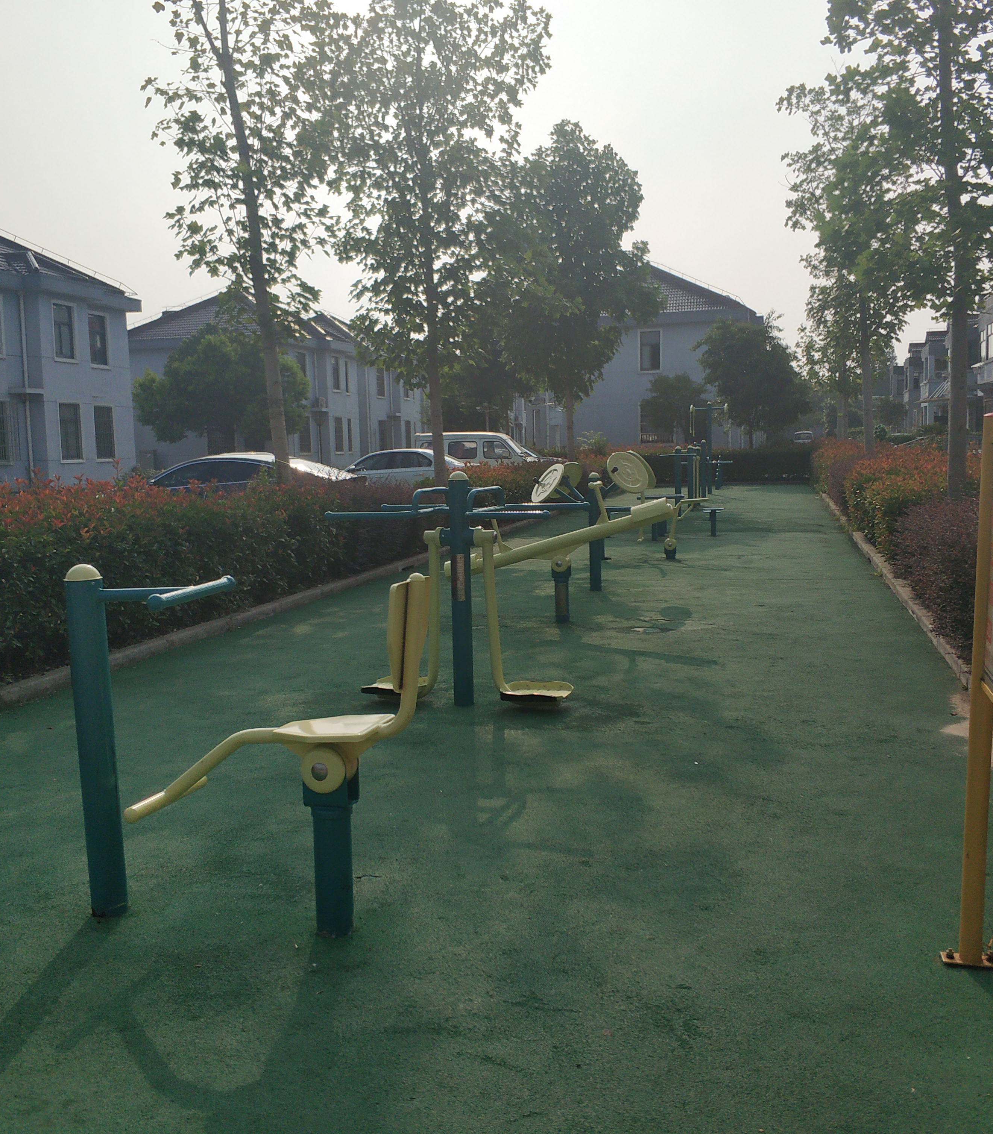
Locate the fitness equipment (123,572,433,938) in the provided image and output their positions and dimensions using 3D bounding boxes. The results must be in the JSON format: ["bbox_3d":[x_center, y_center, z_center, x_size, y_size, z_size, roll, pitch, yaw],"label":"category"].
[{"bbox_3d":[-0.622,0.563,3.600,0.930,1.090,0.460,0,6,14],"label":"fitness equipment"}]

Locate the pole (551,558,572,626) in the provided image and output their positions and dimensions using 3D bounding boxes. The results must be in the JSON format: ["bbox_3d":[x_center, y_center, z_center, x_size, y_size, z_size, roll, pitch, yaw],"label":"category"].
[{"bbox_3d":[0.535,0.193,9.879,0.160,0.530,0.140,0,6,14],"label":"pole"}]

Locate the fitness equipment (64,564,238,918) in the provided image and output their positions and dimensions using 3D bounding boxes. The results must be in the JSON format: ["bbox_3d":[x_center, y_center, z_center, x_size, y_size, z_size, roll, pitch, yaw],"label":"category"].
[{"bbox_3d":[-1.094,0.552,3.713,0.440,1.110,0.500,0,6,14],"label":"fitness equipment"}]

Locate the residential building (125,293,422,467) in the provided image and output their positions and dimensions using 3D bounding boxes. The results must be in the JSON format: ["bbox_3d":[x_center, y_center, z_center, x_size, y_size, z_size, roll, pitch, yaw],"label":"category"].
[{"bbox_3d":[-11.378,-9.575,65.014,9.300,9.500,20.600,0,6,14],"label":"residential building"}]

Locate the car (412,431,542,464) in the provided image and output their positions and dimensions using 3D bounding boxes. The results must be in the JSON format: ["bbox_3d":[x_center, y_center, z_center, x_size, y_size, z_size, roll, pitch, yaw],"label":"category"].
[{"bbox_3d":[-0.319,-2.847,33.692,4.000,1.880,1.600,1,6,18],"label":"car"}]

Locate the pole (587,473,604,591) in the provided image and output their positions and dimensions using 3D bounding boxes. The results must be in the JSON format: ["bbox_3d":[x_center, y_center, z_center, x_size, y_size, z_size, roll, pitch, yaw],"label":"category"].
[{"bbox_3d":[1.015,-0.368,12.124,0.125,1.190,0.125,0,6,14],"label":"pole"}]

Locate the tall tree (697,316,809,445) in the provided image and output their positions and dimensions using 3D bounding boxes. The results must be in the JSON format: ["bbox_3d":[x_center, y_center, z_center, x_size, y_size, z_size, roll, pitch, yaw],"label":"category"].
[{"bbox_3d":[9.422,-6.193,43.608,4.100,6.150,4.100,0,6,14],"label":"tall tree"}]

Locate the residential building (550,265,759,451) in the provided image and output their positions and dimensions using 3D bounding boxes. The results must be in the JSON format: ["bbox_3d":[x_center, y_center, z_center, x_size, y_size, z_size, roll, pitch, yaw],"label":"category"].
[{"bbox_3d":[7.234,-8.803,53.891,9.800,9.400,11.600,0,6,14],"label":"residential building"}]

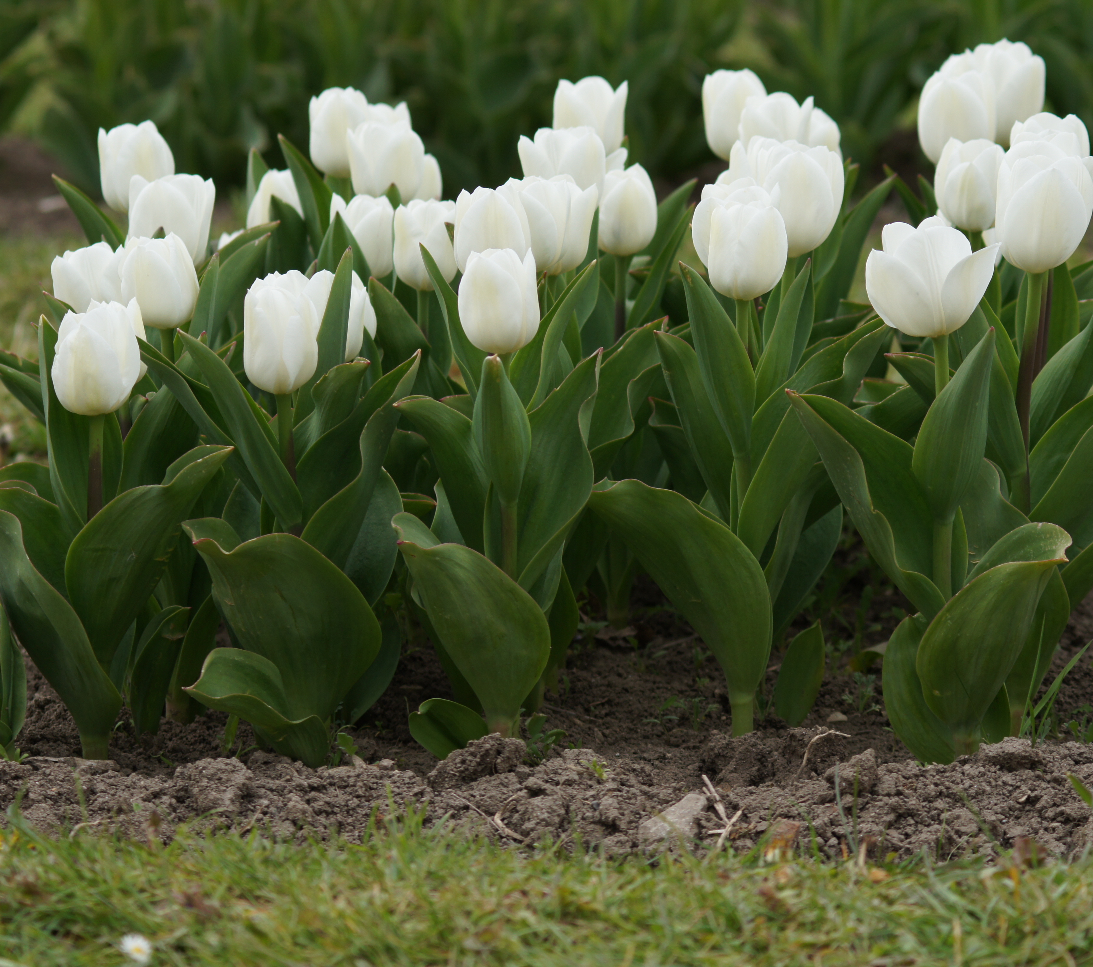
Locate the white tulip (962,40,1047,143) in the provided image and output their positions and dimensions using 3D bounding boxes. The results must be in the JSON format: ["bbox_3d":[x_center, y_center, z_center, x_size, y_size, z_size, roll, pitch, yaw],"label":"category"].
[{"bbox_3d":[0.335,-0.288,4.450,0.060,0.078,0.058,0,12,0],"label":"white tulip"}]

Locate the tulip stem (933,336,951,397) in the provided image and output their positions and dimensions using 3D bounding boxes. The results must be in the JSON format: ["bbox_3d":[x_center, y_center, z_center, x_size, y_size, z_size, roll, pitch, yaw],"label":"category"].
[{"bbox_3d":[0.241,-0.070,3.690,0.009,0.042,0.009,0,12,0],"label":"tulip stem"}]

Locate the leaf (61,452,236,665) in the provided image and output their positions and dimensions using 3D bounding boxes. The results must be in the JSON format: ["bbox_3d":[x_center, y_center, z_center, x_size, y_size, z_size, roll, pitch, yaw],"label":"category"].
[{"bbox_3d":[-0.259,0.049,3.940,0.108,0.150,0.060,0,16,0],"label":"leaf"}]

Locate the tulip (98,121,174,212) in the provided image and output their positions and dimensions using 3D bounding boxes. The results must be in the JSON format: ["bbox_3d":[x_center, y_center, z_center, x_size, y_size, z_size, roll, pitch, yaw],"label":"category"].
[{"bbox_3d":[-0.290,-0.224,4.280,0.054,0.065,0.054,0,13,0],"label":"tulip"}]

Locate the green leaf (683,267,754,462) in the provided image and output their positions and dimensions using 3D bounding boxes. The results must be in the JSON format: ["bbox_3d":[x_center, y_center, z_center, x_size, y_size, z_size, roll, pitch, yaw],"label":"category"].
[{"bbox_3d":[0.106,-0.073,3.740,0.036,0.120,0.035,-8,12,2],"label":"green leaf"}]

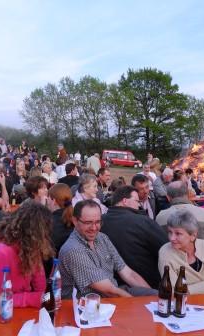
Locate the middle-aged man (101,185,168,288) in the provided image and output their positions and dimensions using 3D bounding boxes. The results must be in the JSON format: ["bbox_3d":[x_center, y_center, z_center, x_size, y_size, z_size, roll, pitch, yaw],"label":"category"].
[{"bbox_3d":[0.302,0.819,2.720,0.600,1.320,0.800,4,4,24],"label":"middle-aged man"}]

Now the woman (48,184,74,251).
[{"bbox_3d":[-0.370,0.778,2.781,0.480,1.300,0.750,-1,4,-17],"label":"woman"}]

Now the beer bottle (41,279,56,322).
[{"bbox_3d":[-0.253,0.646,1.480,0.068,0.258,0.068,1,4,-7],"label":"beer bottle"}]

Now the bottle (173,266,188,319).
[{"bbox_3d":[0.412,0.639,1.613,0.068,0.260,0.068,3,3,0],"label":"bottle"}]

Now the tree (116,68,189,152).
[{"bbox_3d":[7.968,-8.290,50.000,10.600,14.700,10.400,3,3,0],"label":"tree"}]

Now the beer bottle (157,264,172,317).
[{"bbox_3d":[0.327,0.647,1.639,0.070,0.265,0.070,0,4,0],"label":"beer bottle"}]

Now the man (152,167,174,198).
[{"bbox_3d":[1.030,0.636,4.956,0.750,1.280,0.520,2,5,30],"label":"man"}]

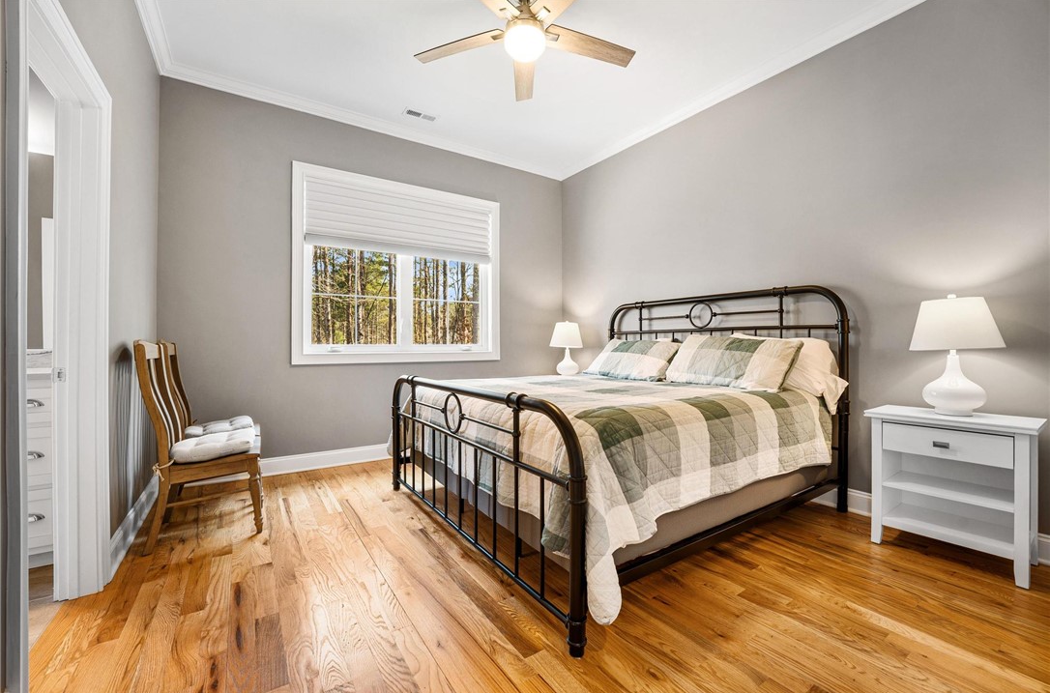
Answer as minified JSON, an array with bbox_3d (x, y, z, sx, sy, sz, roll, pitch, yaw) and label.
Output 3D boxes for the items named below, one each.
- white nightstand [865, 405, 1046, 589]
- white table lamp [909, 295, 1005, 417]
[{"bbox_3d":[2.141,0.690,2.054,0.404,0.685,0.580,0,0,-35],"label":"white nightstand"},{"bbox_3d":[2.178,0.043,2.066,0.342,0.610,0.342,0,0,-35],"label":"white table lamp"}]

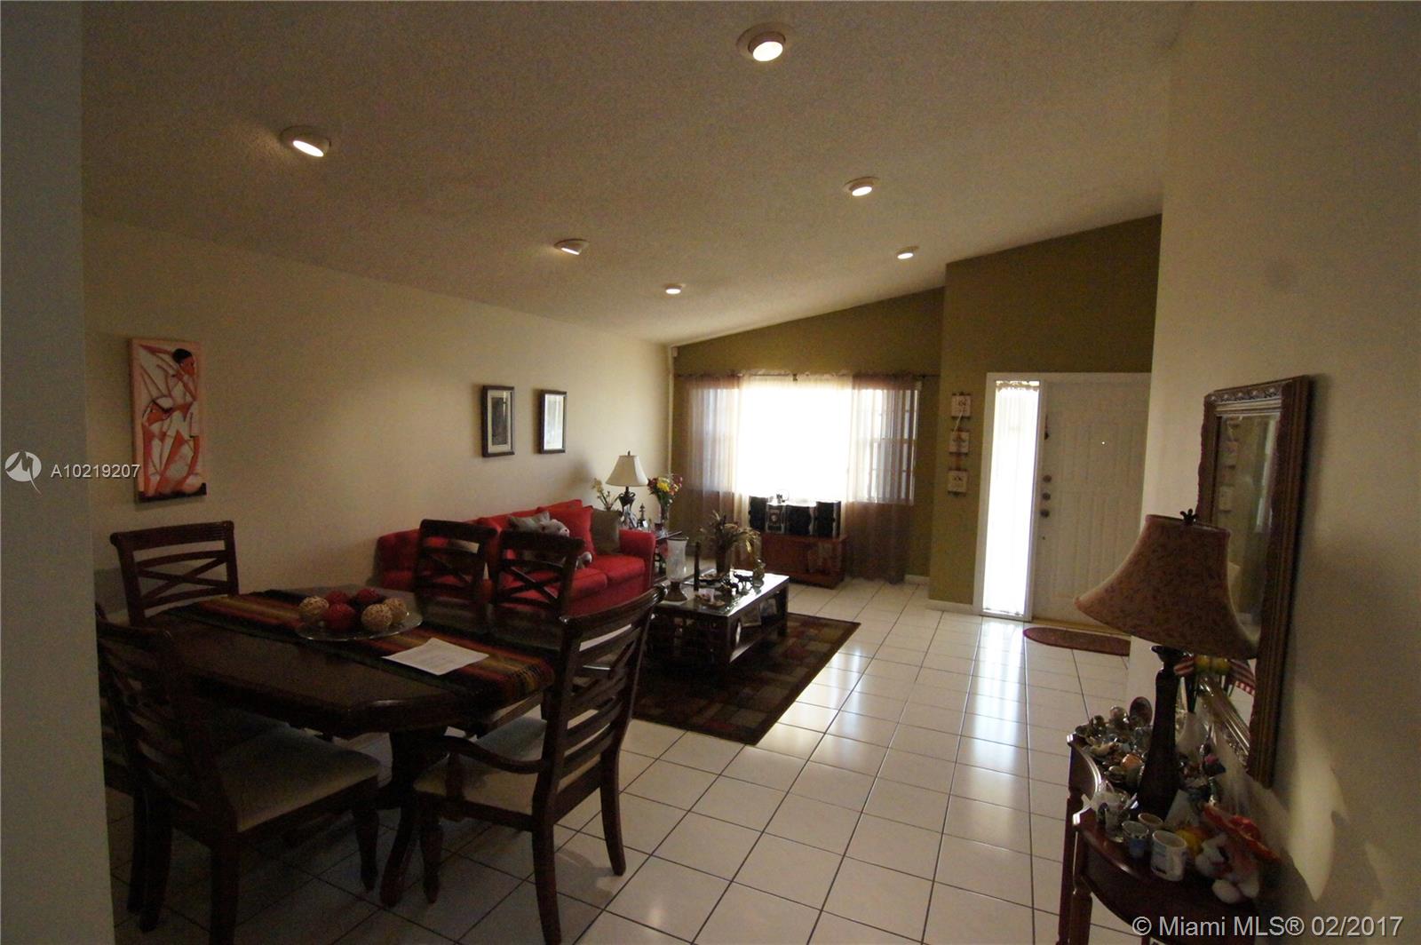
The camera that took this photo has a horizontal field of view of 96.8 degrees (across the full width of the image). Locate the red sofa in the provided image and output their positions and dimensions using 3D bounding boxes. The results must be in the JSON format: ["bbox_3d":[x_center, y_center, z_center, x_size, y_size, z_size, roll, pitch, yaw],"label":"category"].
[{"bbox_3d":[-1.269,0.757,4.693,0.910,0.850,2.150,4,5,24],"label":"red sofa"}]

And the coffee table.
[{"bbox_3d":[0.069,1.021,4.345,0.590,0.455,1.160,4,5,24],"label":"coffee table"}]

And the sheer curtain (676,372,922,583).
[{"bbox_3d":[0.838,0.017,7.055,2.820,2.200,0.120,3,4,26],"label":"sheer curtain"}]

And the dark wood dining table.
[{"bbox_3d":[-1.384,0.981,2.459,1.800,0.760,1.000,3,4,26],"label":"dark wood dining table"}]

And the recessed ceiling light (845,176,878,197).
[{"bbox_3d":[0.882,-1.668,3.674,0.195,0.050,0.195,-5,0,26],"label":"recessed ceiling light"}]

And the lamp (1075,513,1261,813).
[{"bbox_3d":[0.986,0.415,1.356,0.320,0.650,0.320,4,5,24],"label":"lamp"}]

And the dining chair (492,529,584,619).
[{"bbox_3d":[-0.921,0.836,2.692,0.470,1.040,0.590,3,5,22],"label":"dining chair"}]

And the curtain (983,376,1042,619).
[{"bbox_3d":[2.513,0.225,5.273,0.340,1.990,0.050,3,4,26],"label":"curtain"}]

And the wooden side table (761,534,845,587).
[{"bbox_3d":[0.915,0.893,6.706,1.000,0.490,0.460,3,4,26],"label":"wooden side table"}]

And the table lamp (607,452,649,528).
[{"bbox_3d":[-0.786,0.174,5.922,0.390,0.700,0.390,2,4,0],"label":"table lamp"}]

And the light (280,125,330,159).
[{"bbox_3d":[-1.688,-1.385,2.632,0.190,0.050,0.190,-5,0,26],"label":"light"}]

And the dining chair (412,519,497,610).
[{"bbox_3d":[-1.412,0.807,3.034,0.490,1.030,0.560,3,4,26],"label":"dining chair"}]

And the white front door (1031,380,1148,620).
[{"bbox_3d":[3.202,0.256,5.144,0.910,2.040,0.060,4,5,24],"label":"white front door"}]

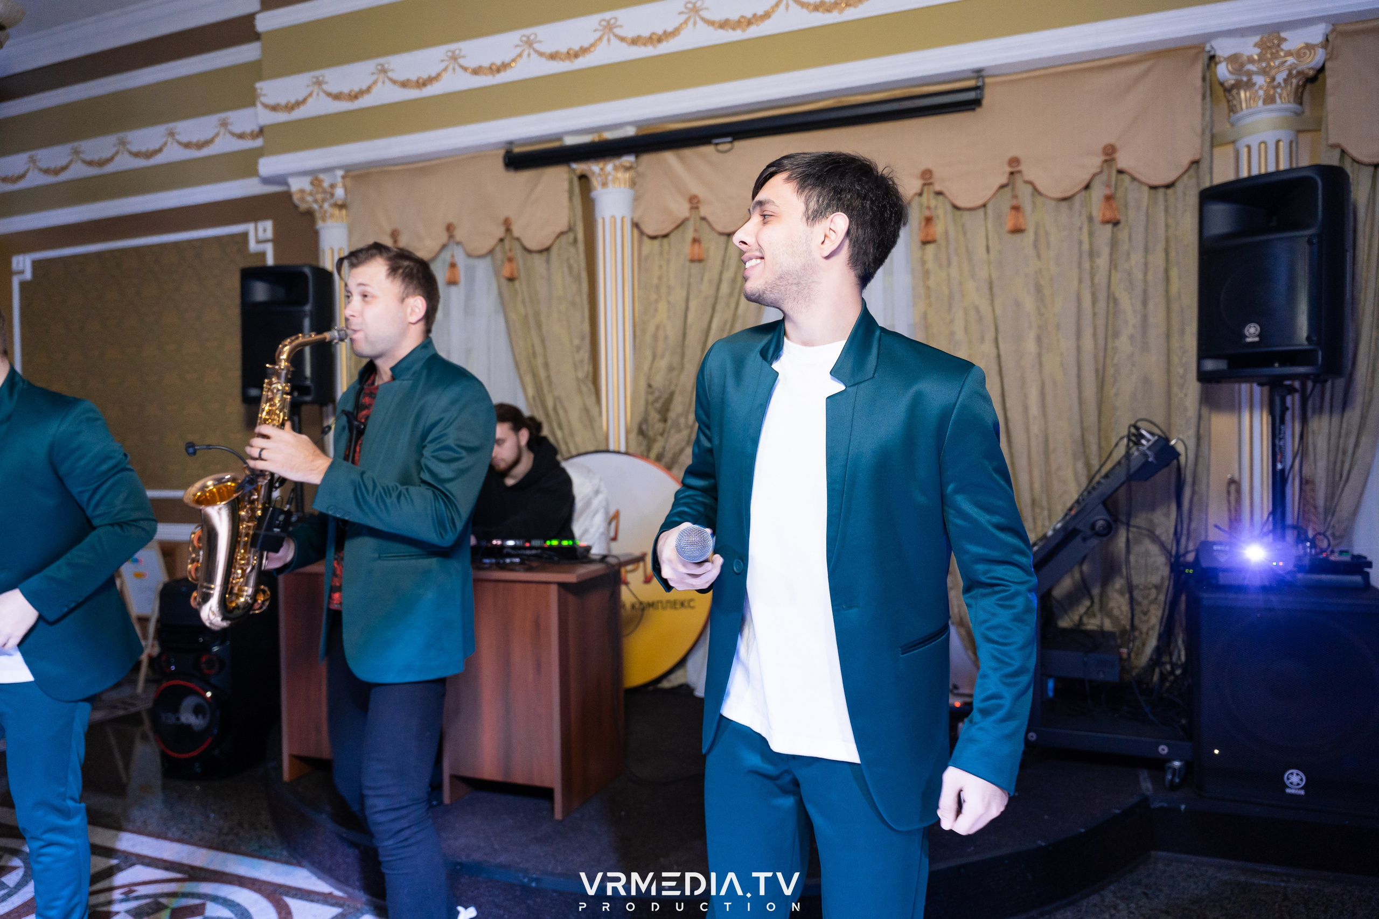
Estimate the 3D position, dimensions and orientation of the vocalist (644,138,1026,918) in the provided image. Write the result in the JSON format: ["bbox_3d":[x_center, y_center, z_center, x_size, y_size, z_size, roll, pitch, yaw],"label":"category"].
[{"bbox_3d":[0.229,0.427,1.409,0.560,1.768,0.410,0,1,30],"label":"vocalist"}]

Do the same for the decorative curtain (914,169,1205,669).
[{"bbox_3d":[1.496,-0.164,3.953,1.120,2.380,0.170,-1,1,22],"label":"decorative curtain"}]

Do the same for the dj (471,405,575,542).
[{"bbox_3d":[-0.645,0.440,3.650,0.520,1.300,0.660,0,1,30],"label":"dj"}]

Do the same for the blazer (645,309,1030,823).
[{"bbox_3d":[0.186,0.143,1.415,0.550,0.780,0.400,0,1,34],"label":"blazer"}]

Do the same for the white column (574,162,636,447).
[{"bbox_3d":[-0.382,-0.247,4.661,0.380,2.650,0.340,-1,1,22],"label":"white column"}]

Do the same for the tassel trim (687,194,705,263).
[{"bbox_3d":[0.034,-1.070,4.438,0.072,0.310,0.060,0,1,22],"label":"tassel trim"}]

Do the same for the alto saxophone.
[{"bbox_3d":[-0.850,0.040,1.930,0.300,0.640,0.190,15,-7,-39],"label":"alto saxophone"}]

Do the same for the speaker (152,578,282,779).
[{"bbox_3d":[-2.000,0.896,4.120,0.380,0.800,0.370,-1,1,21],"label":"speaker"}]

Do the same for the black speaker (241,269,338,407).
[{"bbox_3d":[-1.949,-0.598,4.753,0.370,0.650,0.340,-1,1,7],"label":"black speaker"}]

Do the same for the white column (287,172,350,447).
[{"bbox_3d":[-1.909,-0.206,5.303,0.340,2.749,0.340,0,1,22],"label":"white column"}]

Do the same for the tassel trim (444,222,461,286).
[{"bbox_3d":[-1.222,-1.061,4.940,0.072,0.320,0.060,0,1,22],"label":"tassel trim"}]

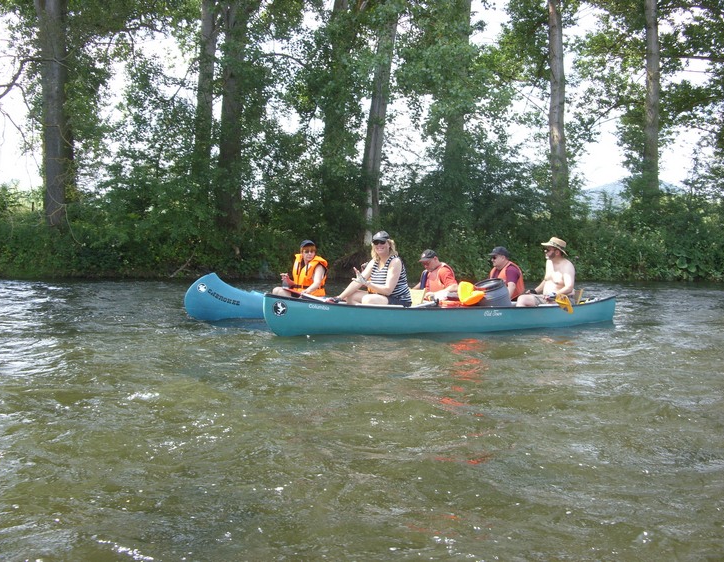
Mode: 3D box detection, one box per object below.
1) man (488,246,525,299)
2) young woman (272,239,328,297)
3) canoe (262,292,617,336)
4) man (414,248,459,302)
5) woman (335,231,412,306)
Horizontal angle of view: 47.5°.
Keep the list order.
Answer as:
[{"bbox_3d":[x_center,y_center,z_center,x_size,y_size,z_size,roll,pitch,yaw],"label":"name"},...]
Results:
[{"bbox_3d":[1.860,0.030,10.750,0.680,0.970,0.540,0,1,-16],"label":"man"},{"bbox_3d":[-0.770,0.030,10.100,0.720,1.030,0.540,-1,1,-34],"label":"young woman"},{"bbox_3d":[1.200,0.360,9.400,5.200,0.500,0.900,-1,1,-34],"label":"canoe"},{"bbox_3d":[0.900,0.065,10.500,0.680,0.940,0.540,0,1,-27],"label":"man"},{"bbox_3d":[0.120,0.020,8.700,0.820,1.070,0.580,-1,1,-40],"label":"woman"}]

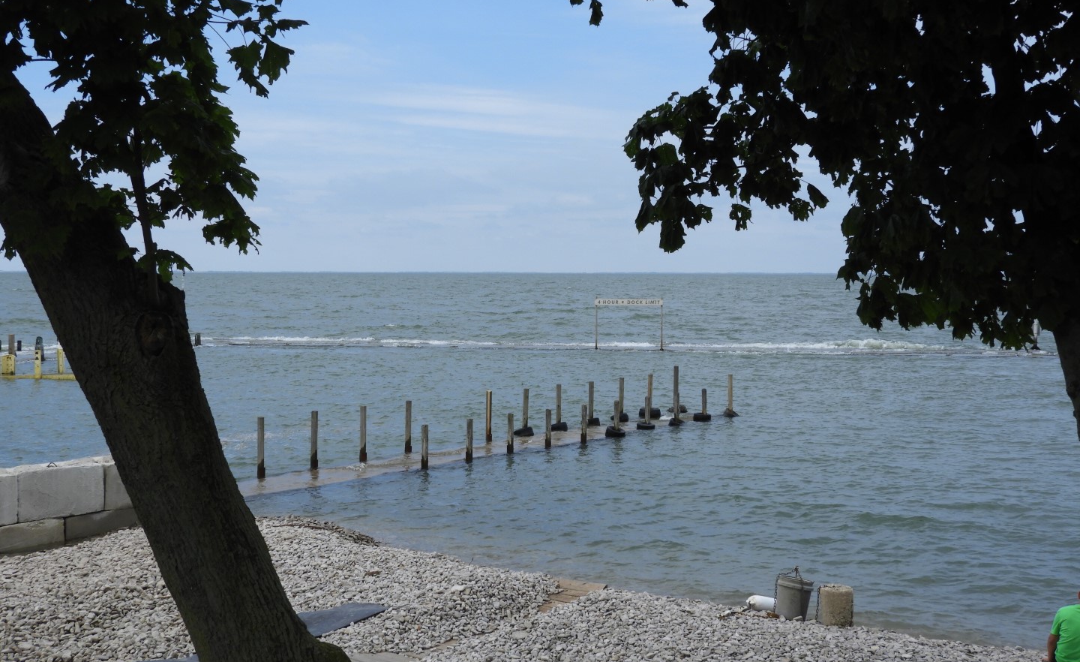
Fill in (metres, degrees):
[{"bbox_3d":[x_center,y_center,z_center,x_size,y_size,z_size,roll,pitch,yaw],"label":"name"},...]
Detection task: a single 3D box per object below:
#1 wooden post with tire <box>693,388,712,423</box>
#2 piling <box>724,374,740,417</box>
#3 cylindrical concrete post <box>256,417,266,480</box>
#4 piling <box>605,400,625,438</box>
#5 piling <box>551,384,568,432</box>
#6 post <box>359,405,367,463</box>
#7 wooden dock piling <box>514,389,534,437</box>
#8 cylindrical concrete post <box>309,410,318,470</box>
[{"bbox_3d":[3.954,1.780,34.064,0.430,0.778,0.430,0,2,0],"label":"wooden post with tire"},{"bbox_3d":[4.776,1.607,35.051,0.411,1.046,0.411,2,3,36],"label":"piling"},{"bbox_3d":[-4.838,2.024,24.342,0.113,1.067,0.113,2,3,36],"label":"cylindrical concrete post"},{"bbox_3d":[1.656,1.904,30.740,0.434,0.800,0.434,0,2,0],"label":"piling"},{"bbox_3d":[0.441,1.729,31.804,0.373,1.053,0.373,2,3,36],"label":"piling"},{"bbox_3d":[-3.337,1.943,26.491,0.113,1.055,0.113,2,3,36],"label":"post"},{"bbox_3d":[-0.351,1.777,30.842,0.427,1.035,0.427,0,2,0],"label":"wooden dock piling"},{"bbox_3d":[-4.099,1.978,25.463,0.113,1.068,0.113,2,3,36],"label":"cylindrical concrete post"}]

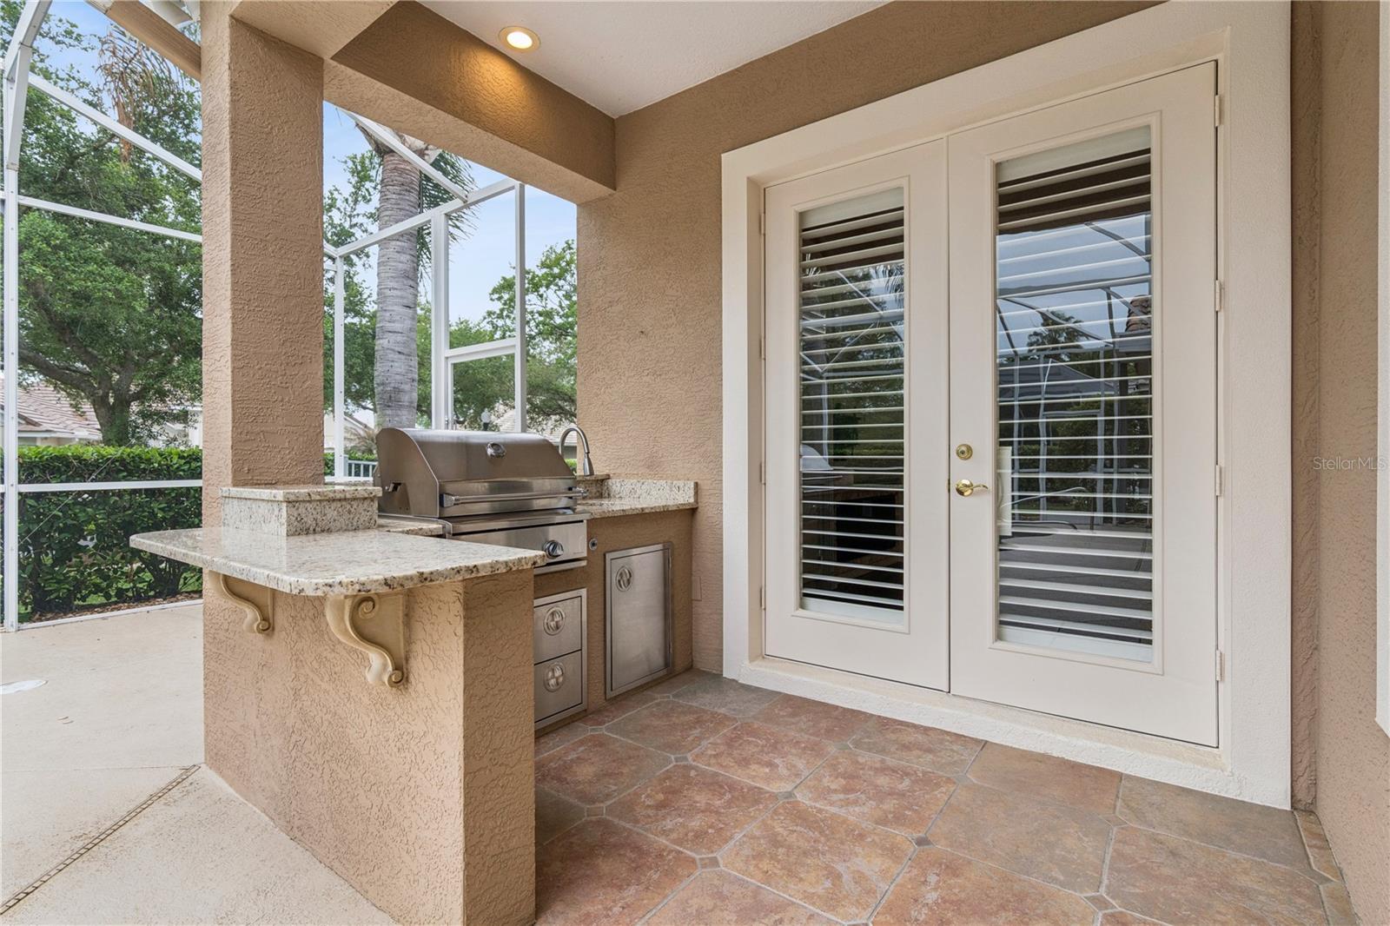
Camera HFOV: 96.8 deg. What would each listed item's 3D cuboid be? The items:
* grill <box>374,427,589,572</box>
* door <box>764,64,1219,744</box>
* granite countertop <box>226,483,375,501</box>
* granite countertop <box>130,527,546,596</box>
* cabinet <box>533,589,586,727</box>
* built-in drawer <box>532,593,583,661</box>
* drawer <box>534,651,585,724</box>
[{"bbox_3d":[-0.861,0.163,2.559,0.578,0.599,0.719,0,0,35],"label":"grill"},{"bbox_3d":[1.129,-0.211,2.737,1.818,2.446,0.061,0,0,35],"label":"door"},{"bbox_3d":[-1.339,0.103,2.111,0.482,0.034,0.322,0,0,35],"label":"granite countertop"},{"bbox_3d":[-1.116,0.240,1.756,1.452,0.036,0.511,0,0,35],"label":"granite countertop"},{"bbox_3d":[-0.766,0.821,2.693,0.485,0.534,0.384,0,0,35],"label":"cabinet"},{"bbox_3d":[-0.747,0.694,2.680,0.429,0.243,0.313,0,0,35],"label":"built-in drawer"},{"bbox_3d":[-0.747,0.941,2.680,0.429,0.242,0.313,0,0,35],"label":"drawer"}]

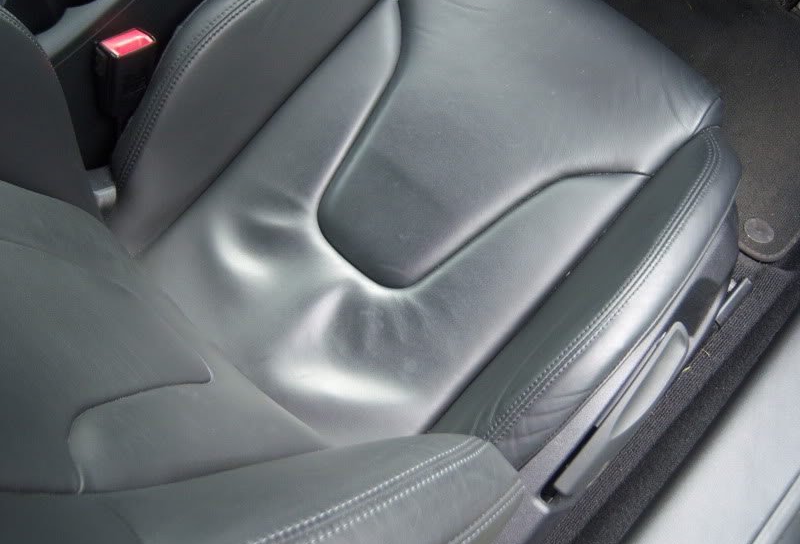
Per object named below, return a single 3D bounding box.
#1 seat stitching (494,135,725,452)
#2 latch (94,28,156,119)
[{"bbox_3d":[0.183,0.020,0.746,0.042,0.044,0.342,39,83,13],"label":"seat stitching"},{"bbox_3d":[-0.272,-0.196,0.830,0.025,0.080,0.045,39,51,13],"label":"latch"}]

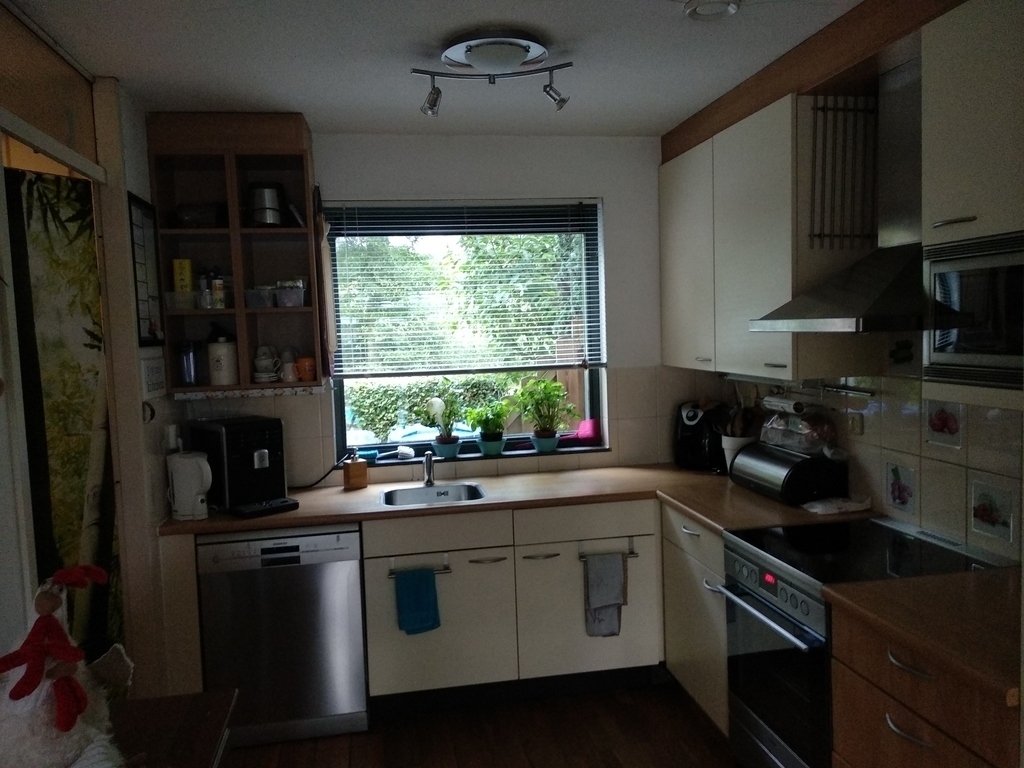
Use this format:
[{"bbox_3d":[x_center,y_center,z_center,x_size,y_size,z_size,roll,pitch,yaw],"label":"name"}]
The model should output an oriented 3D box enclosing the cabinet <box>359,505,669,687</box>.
[{"bbox_3d":[-0.024,0.842,3.398,1.216,0.714,0.547,-3,5,-10],"label":"cabinet"}]

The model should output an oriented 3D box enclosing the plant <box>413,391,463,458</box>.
[{"bbox_3d":[-0.348,0.194,3.589,0.220,0.290,0.190,-3,4,-9],"label":"plant"}]

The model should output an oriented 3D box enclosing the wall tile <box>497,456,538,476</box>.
[{"bbox_3d":[0.031,0.395,3.727,0.200,0.075,0.012,-2,4,-10],"label":"wall tile"}]

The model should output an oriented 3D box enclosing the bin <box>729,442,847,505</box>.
[{"bbox_3d":[1.094,0.347,3.072,0.268,0.184,0.415,-3,5,-10],"label":"bin"}]

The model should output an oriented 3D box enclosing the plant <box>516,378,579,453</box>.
[{"bbox_3d":[0.176,0.157,3.792,0.312,0.355,0.260,-2,4,-10],"label":"plant"}]

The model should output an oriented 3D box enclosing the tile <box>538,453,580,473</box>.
[{"bbox_3d":[0.231,0.387,3.763,0.200,0.075,0.012,-2,4,-10],"label":"tile"}]

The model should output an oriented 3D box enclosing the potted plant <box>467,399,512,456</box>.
[{"bbox_3d":[-0.107,0.203,3.650,0.198,0.265,0.187,-3,5,-10],"label":"potted plant"}]

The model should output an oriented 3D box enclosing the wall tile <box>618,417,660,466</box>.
[{"bbox_3d":[0.628,0.291,3.830,0.200,0.232,0.012,-2,4,-10],"label":"wall tile"}]

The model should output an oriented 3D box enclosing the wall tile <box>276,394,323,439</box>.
[{"bbox_3d":[-0.978,0.116,3.522,0.200,0.254,0.012,-2,4,-10],"label":"wall tile"}]

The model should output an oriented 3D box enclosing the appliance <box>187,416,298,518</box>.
[{"bbox_3d":[-1.090,0.326,3.153,0.248,0.345,0.449,-5,6,-39],"label":"appliance"}]

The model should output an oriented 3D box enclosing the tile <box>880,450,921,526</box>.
[{"bbox_3d":[1.305,0.344,2.577,0.010,0.237,0.199,-3,4,-9],"label":"tile"}]

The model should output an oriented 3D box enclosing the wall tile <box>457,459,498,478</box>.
[{"bbox_3d":[-0.161,0.393,3.596,0.199,0.084,0.011,-3,5,-10],"label":"wall tile"}]

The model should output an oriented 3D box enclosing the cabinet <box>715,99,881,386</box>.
[{"bbox_3d":[1.075,-0.521,2.933,0.357,0.965,0.614,-2,4,-10],"label":"cabinet"}]

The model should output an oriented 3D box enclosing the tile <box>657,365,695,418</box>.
[{"bbox_3d":[0.800,0.031,3.754,0.199,0.247,0.010,-3,4,-9],"label":"tile"}]

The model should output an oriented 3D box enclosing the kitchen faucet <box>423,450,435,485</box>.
[{"bbox_3d":[-0.372,0.388,3.459,0.056,0.152,0.169,-2,4,-10],"label":"kitchen faucet"}]

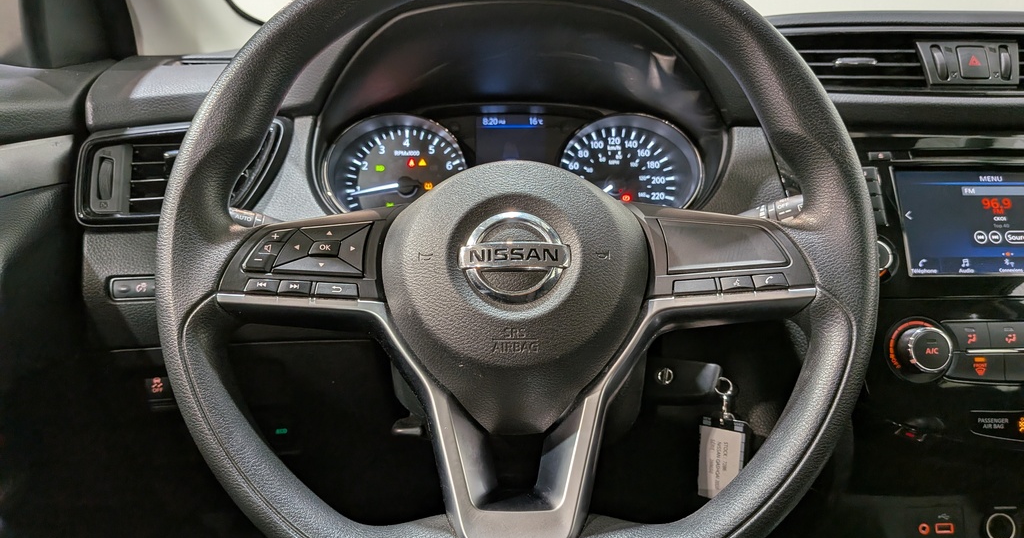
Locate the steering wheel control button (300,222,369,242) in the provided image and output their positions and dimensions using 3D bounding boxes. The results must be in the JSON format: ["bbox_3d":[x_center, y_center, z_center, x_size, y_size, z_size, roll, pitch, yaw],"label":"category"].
[{"bbox_3d":[-0.096,-0.020,0.387,0.037,0.008,0.006,-3,-15,0],"label":"steering wheel control button"}]

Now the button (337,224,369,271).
[{"bbox_3d":[-0.085,-0.011,0.384,0.016,0.026,0.006,0,-15,0],"label":"button"}]

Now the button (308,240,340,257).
[{"bbox_3d":[-0.101,-0.011,0.384,0.015,0.007,0.006,2,-15,0],"label":"button"}]

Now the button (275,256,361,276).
[{"bbox_3d":[-0.104,-0.002,0.378,0.045,0.009,0.007,3,-9,0],"label":"button"}]

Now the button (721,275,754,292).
[{"bbox_3d":[0.120,0.008,0.379,0.017,0.007,0.006,-3,-15,0],"label":"button"}]

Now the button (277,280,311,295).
[{"bbox_3d":[-0.116,0.010,0.376,0.018,0.008,0.006,3,-9,0],"label":"button"}]

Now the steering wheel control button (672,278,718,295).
[{"bbox_3d":[0.098,0.009,0.378,0.024,0.008,0.006,-3,-9,0],"label":"steering wheel control button"}]

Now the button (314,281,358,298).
[{"bbox_3d":[-0.093,0.011,0.379,0.022,0.007,0.006,2,-15,0],"label":"button"}]

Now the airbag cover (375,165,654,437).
[{"bbox_3d":[0.002,0.015,0.384,0.139,0.142,0.050,0,-9,0],"label":"airbag cover"}]

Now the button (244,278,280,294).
[{"bbox_3d":[-0.133,0.009,0.379,0.017,0.007,0.006,3,-15,0],"label":"button"}]

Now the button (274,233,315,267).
[{"bbox_3d":[-0.118,-0.011,0.384,0.020,0.019,0.006,0,-15,0],"label":"button"}]

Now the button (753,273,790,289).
[{"bbox_3d":[0.137,0.007,0.376,0.018,0.008,0.006,-3,-9,0],"label":"button"}]

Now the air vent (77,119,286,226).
[{"bbox_3d":[-0.262,-0.077,0.570,0.158,0.077,0.045,-2,-9,0],"label":"air vent"}]

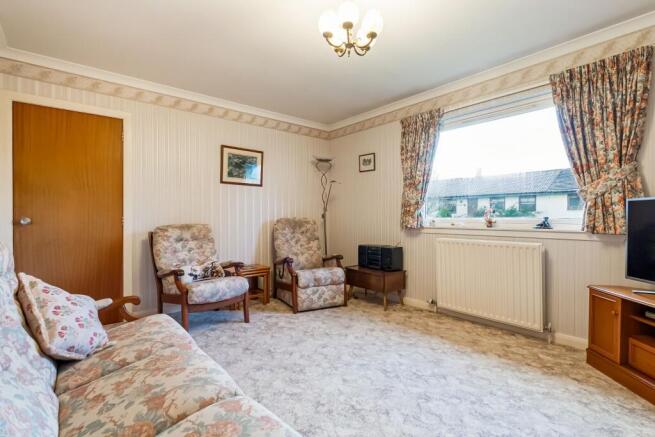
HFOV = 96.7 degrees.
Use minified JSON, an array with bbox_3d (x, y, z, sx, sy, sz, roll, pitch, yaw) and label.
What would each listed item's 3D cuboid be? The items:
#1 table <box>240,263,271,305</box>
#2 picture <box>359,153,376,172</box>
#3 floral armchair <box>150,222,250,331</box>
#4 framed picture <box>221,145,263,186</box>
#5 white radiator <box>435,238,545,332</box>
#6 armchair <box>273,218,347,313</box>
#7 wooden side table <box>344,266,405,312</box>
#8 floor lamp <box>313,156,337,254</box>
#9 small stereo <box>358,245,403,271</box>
[{"bbox_3d":[-0.955,0.815,3.490,0.460,0.430,0.310,0,0,-36],"label":"table"},{"bbox_3d":[0.505,-0.712,3.745,0.020,0.215,0.250,0,0,-44],"label":"picture"},{"bbox_3d":[-1.290,0.545,2.935,0.670,0.970,0.760,0,0,-41],"label":"floral armchair"},{"bbox_3d":[-1.012,-0.620,3.515,0.520,0.435,0.025,0,0,-38],"label":"framed picture"},{"bbox_3d":[1.485,0.572,2.740,0.090,0.715,0.900,0,0,-44],"label":"white radiator"},{"bbox_3d":[-0.245,0.515,3.630,0.660,1.030,0.780,0,0,-29],"label":"armchair"},{"bbox_3d":[0.585,0.815,3.560,0.340,0.430,0.610,0,0,-42],"label":"wooden side table"},{"bbox_3d":[-0.035,0.100,4.020,0.290,1.850,0.290,0,0,-30],"label":"floor lamp"},{"bbox_3d":[0.645,0.475,3.575,0.230,0.260,0.500,0,0,-42],"label":"small stereo"}]

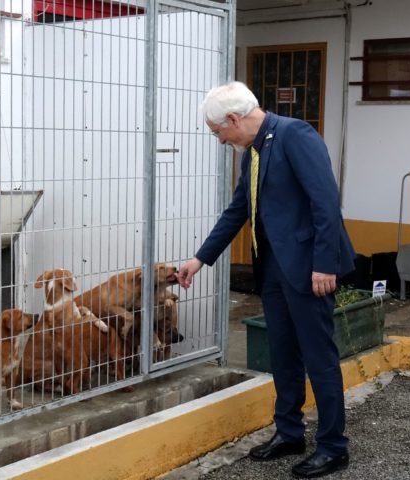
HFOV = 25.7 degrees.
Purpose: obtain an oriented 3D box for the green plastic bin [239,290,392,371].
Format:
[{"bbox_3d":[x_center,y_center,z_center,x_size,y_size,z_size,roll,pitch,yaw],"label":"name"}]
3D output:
[{"bbox_3d":[0.635,0.491,4.924,0.340,0.285,1.100,6,7,37],"label":"green plastic bin"}]

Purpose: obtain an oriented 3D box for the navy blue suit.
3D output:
[{"bbox_3d":[0.305,0.170,3.910,0.580,1.420,0.560,-1,6,-15],"label":"navy blue suit"}]

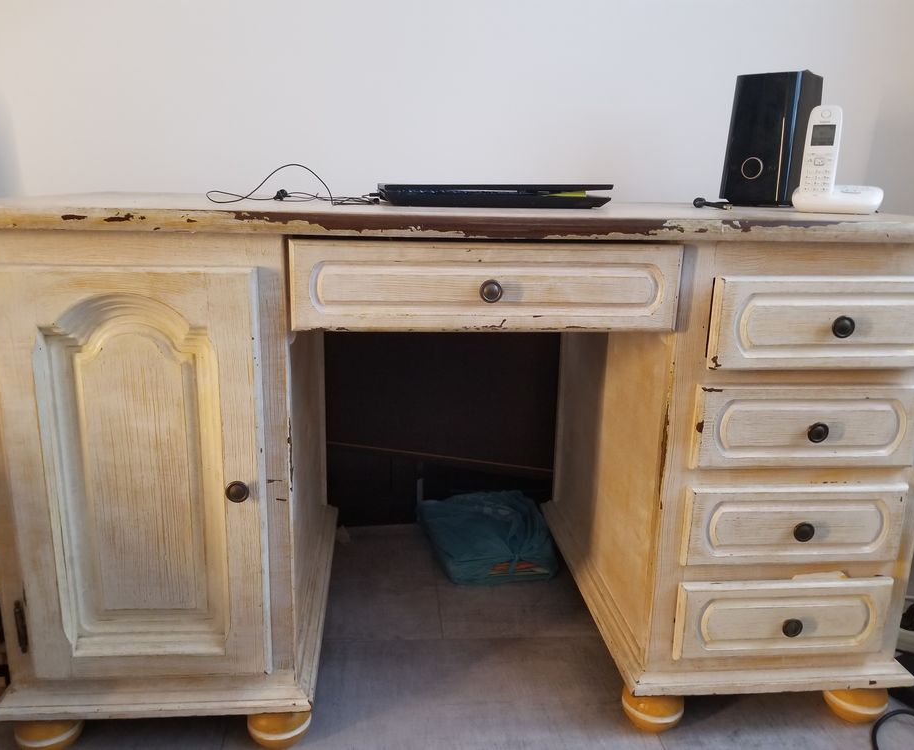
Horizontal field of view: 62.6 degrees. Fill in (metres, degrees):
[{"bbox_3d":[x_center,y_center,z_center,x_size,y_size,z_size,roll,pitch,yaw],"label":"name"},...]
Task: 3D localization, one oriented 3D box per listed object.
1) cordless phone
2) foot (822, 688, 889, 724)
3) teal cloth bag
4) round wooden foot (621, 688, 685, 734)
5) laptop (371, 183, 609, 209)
[{"bbox_3d":[0.599,-0.332,1.165,0.122,0.156,0.090,8,16,26],"label":"cordless phone"},{"bbox_3d":[0.609,0.483,1.152,0.091,0.088,0.091,0,14,-5],"label":"foot"},{"bbox_3d":[0.067,0.350,1.661,0.240,0.073,0.290,-2,15,-13],"label":"teal cloth bag"},{"bbox_3d":[0.291,0.483,1.122,0.091,0.088,0.091,1,14,0],"label":"round wooden foot"},{"bbox_3d":[0.028,-0.275,1.141,0.290,0.032,0.390,-1,14,-8],"label":"laptop"}]

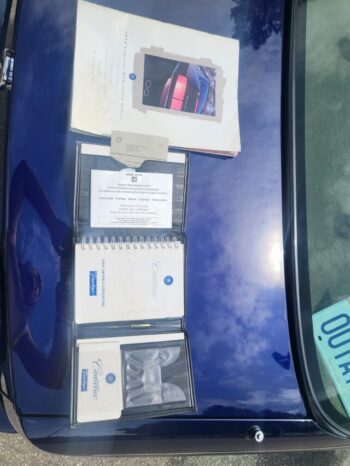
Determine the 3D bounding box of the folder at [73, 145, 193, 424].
[{"bbox_3d":[-0.067,0.077,0.608,0.203,0.030,0.460,1,82,-17],"label":"folder"}]

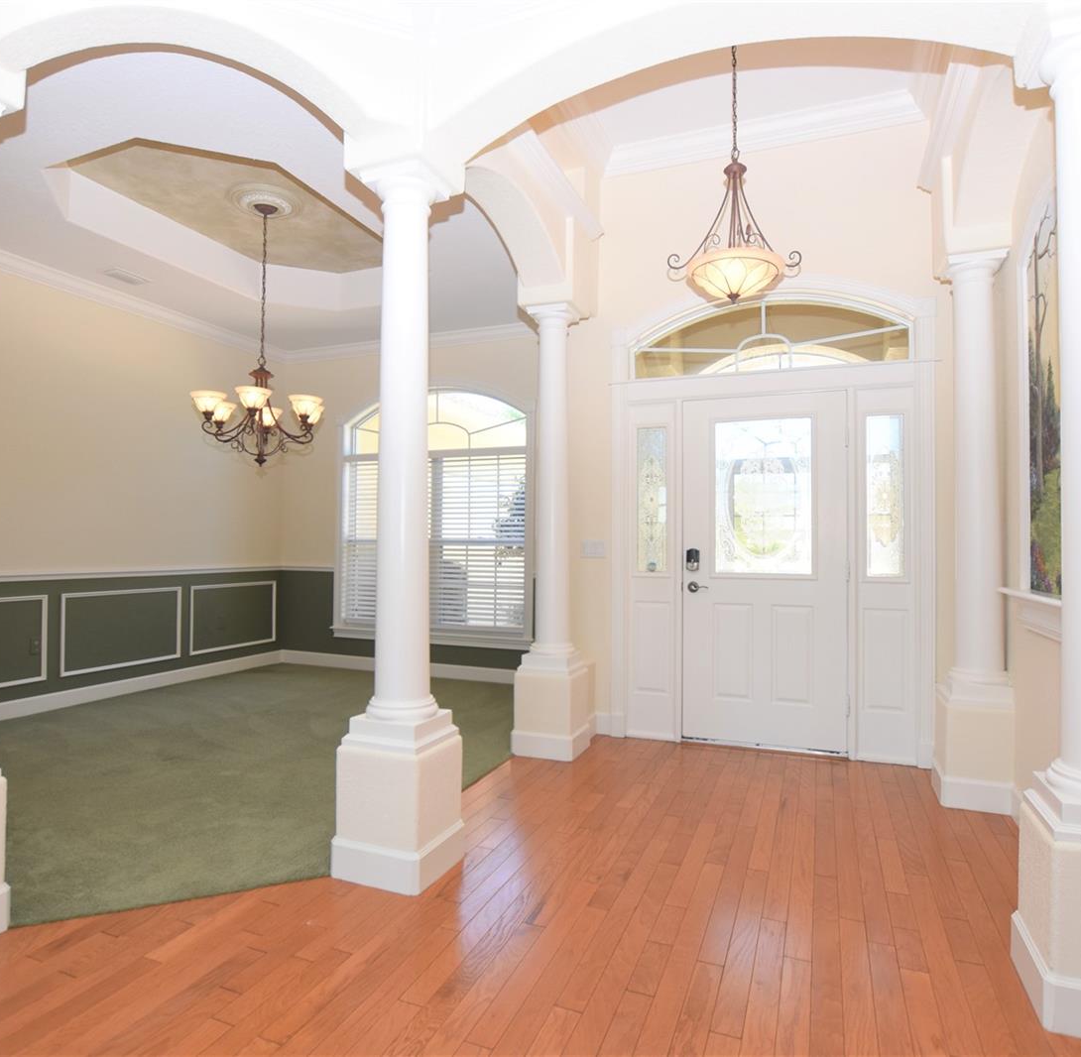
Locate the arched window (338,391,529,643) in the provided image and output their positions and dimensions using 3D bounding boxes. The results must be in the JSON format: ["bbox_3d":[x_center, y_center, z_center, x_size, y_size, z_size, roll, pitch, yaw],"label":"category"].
[{"bbox_3d":[-0.981,-0.151,5.826,1.940,2.160,0.120,0,-1,21],"label":"arched window"}]

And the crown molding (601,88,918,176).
[{"bbox_3d":[1.248,-2.304,3.874,1.793,0.155,0.110,0,-1,21],"label":"crown molding"}]

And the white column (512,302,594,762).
[{"bbox_3d":[0.073,0.004,3.791,0.342,2.510,0.340,0,-1,21],"label":"white column"}]

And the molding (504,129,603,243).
[{"bbox_3d":[0.102,-1.751,3.385,0.085,0.120,1.450,0,-1,21],"label":"molding"}]

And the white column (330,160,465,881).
[{"bbox_3d":[-0.497,-0.027,2.425,0.344,2.500,0.330,0,-1,21],"label":"white column"}]

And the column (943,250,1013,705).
[{"bbox_3d":[2.021,-0.228,3.106,0.275,2.050,0.295,0,-1,21],"label":"column"}]

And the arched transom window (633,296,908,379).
[{"bbox_3d":[1.306,-1.142,3.896,1.522,0.435,0.090,0,-1,21],"label":"arched transom window"}]

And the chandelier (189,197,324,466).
[{"bbox_3d":[-1.740,-1.223,4.142,0.760,1.665,0.760,0,-1,21],"label":"chandelier"}]

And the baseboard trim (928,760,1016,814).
[{"bbox_3d":[1.989,1.195,3.068,0.278,0.122,0.310,0,-1,21],"label":"baseboard trim"}]

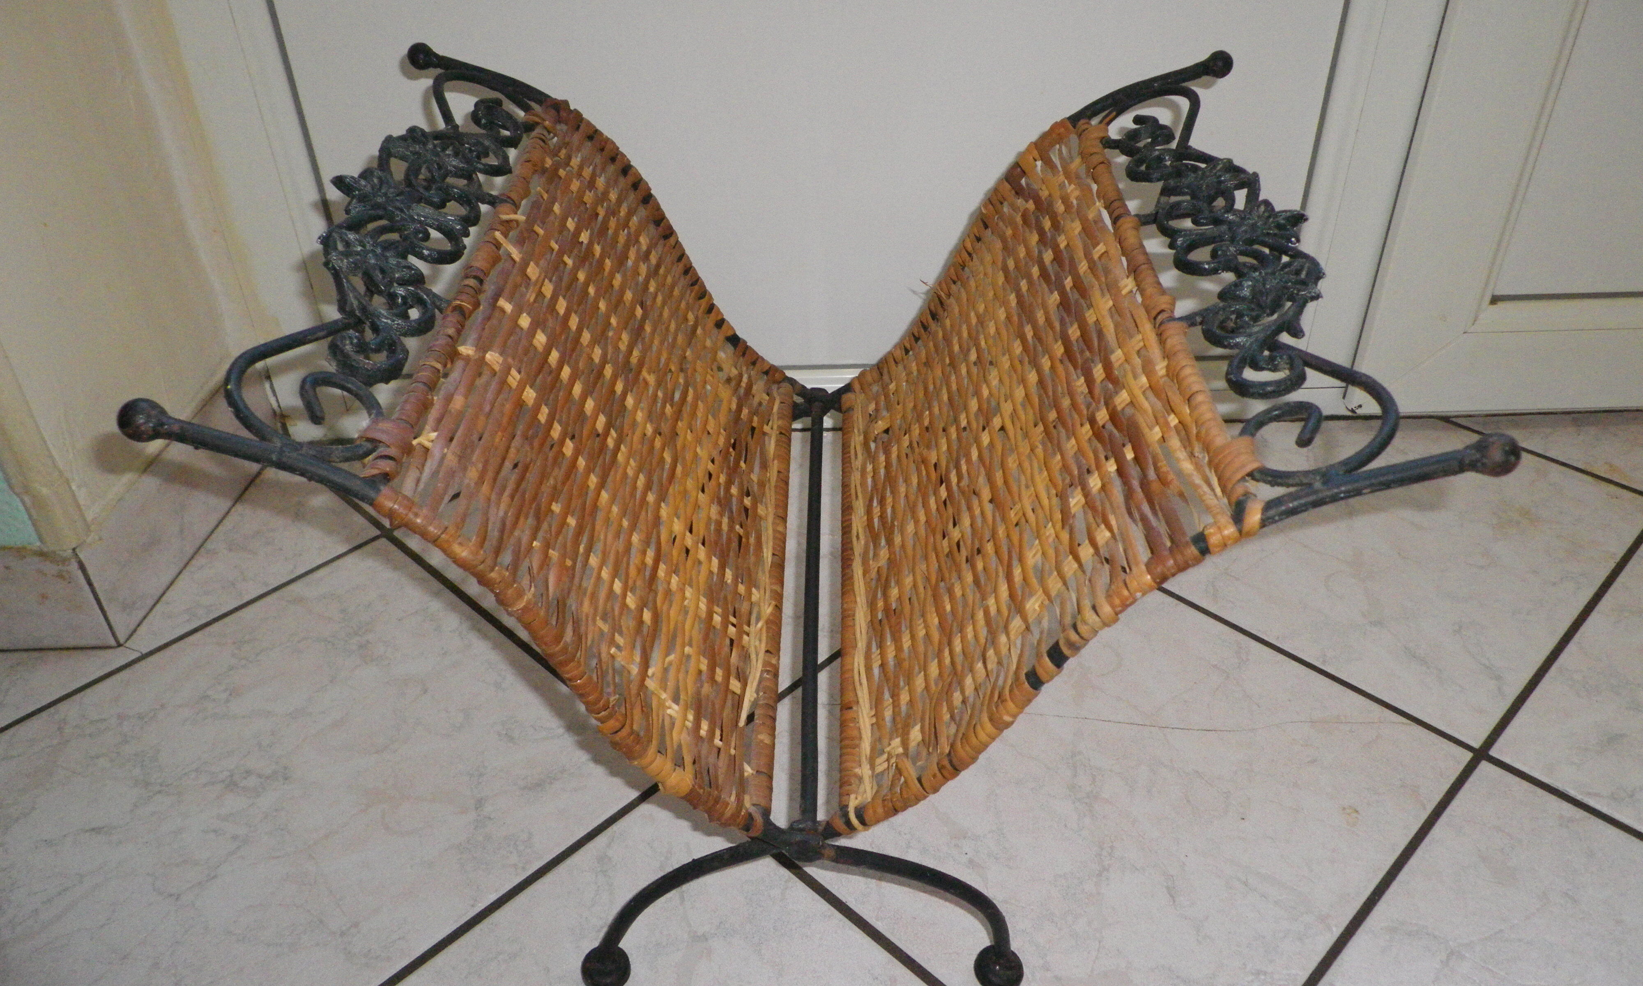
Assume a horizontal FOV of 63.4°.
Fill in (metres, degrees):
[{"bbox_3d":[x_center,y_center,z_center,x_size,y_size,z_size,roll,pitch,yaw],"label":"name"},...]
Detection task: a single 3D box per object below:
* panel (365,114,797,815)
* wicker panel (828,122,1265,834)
[{"bbox_3d":[-0.093,-0.040,0.689,0.036,0.243,0.384,-27,31,20],"label":"panel"},{"bbox_3d":[0.083,-0.032,0.692,0.036,0.238,0.384,31,31,-20],"label":"wicker panel"}]

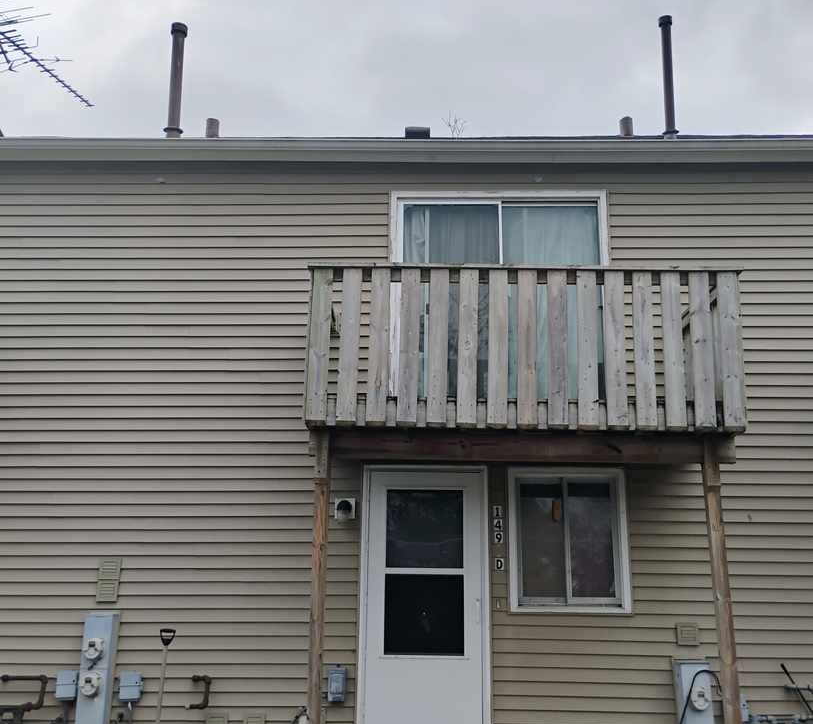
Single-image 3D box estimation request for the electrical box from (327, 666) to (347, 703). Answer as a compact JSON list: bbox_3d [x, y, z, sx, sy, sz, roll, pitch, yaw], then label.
[{"bbox_3d":[-0.525,2.452,6.652,0.145,0.235,0.090,0,-15,1],"label":"electrical box"}]

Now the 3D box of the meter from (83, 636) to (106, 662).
[{"bbox_3d":[-2.340,2.160,6.568,0.165,0.172,0.105,0,-15,1],"label":"meter"}]

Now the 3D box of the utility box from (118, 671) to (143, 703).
[{"bbox_3d":[-2.116,2.488,6.708,0.160,0.205,0.090,0,-14,2],"label":"utility box"}]

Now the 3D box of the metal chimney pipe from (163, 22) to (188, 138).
[{"bbox_3d":[-2.650,-3.252,10.085,0.215,1.502,0.215,-1,-15,1],"label":"metal chimney pipe"}]

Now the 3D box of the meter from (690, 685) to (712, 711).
[{"bbox_3d":[2.152,2.448,6.382,0.150,0.160,0.110,0,-14,2],"label":"meter"}]

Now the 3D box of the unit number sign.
[{"bbox_3d":[0.736,1.300,6.979,0.072,0.295,0.012,0,-15,1],"label":"unit number sign"}]

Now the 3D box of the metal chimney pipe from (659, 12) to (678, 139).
[{"bbox_3d":[2.991,-3.261,9.982,0.185,1.592,0.185,2,-15,2],"label":"metal chimney pipe"}]

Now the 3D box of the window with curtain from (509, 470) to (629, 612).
[{"bbox_3d":[1.294,1.426,6.963,0.925,1.120,0.100,0,-14,2],"label":"window with curtain"}]

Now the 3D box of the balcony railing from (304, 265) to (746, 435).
[{"bbox_3d":[0.843,0.005,6.743,3.070,1.155,1.160,0,-14,2],"label":"balcony railing"}]

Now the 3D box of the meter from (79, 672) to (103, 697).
[{"bbox_3d":[-2.358,2.407,6.529,0.150,0.160,0.110,0,-14,2],"label":"meter"}]

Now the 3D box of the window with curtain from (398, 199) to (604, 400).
[{"bbox_3d":[0.832,-0.498,7.470,1.830,1.995,0.100,0,-15,1],"label":"window with curtain"}]

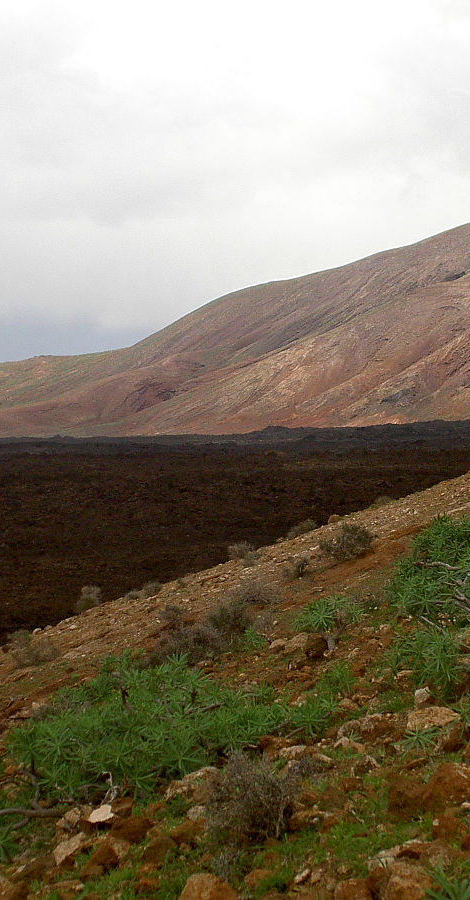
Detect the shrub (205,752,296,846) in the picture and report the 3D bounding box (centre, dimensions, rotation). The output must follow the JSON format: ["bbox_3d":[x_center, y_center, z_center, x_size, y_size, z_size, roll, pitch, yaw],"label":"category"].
[{"bbox_3d":[0.057,1.285,13.000,0.331,0.316,0.298,0,0,0],"label":"shrub"}]

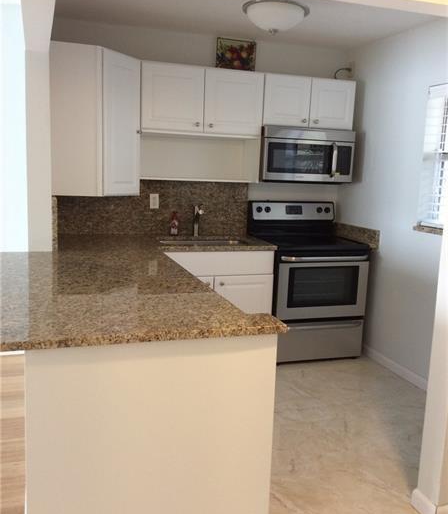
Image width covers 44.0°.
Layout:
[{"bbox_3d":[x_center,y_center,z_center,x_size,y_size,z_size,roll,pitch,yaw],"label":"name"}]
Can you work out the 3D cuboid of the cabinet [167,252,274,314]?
[{"bbox_3d":[-0.174,0.344,4.231,0.908,0.878,0.620,-1,10,-18],"label":"cabinet"}]

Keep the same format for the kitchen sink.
[{"bbox_3d":[-0.154,-0.001,4.122,0.720,0.205,0.420,-1,10,-18],"label":"kitchen sink"}]

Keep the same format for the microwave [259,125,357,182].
[{"bbox_3d":[0.611,-0.809,4.415,0.758,0.407,0.390,-1,10,-18],"label":"microwave"}]

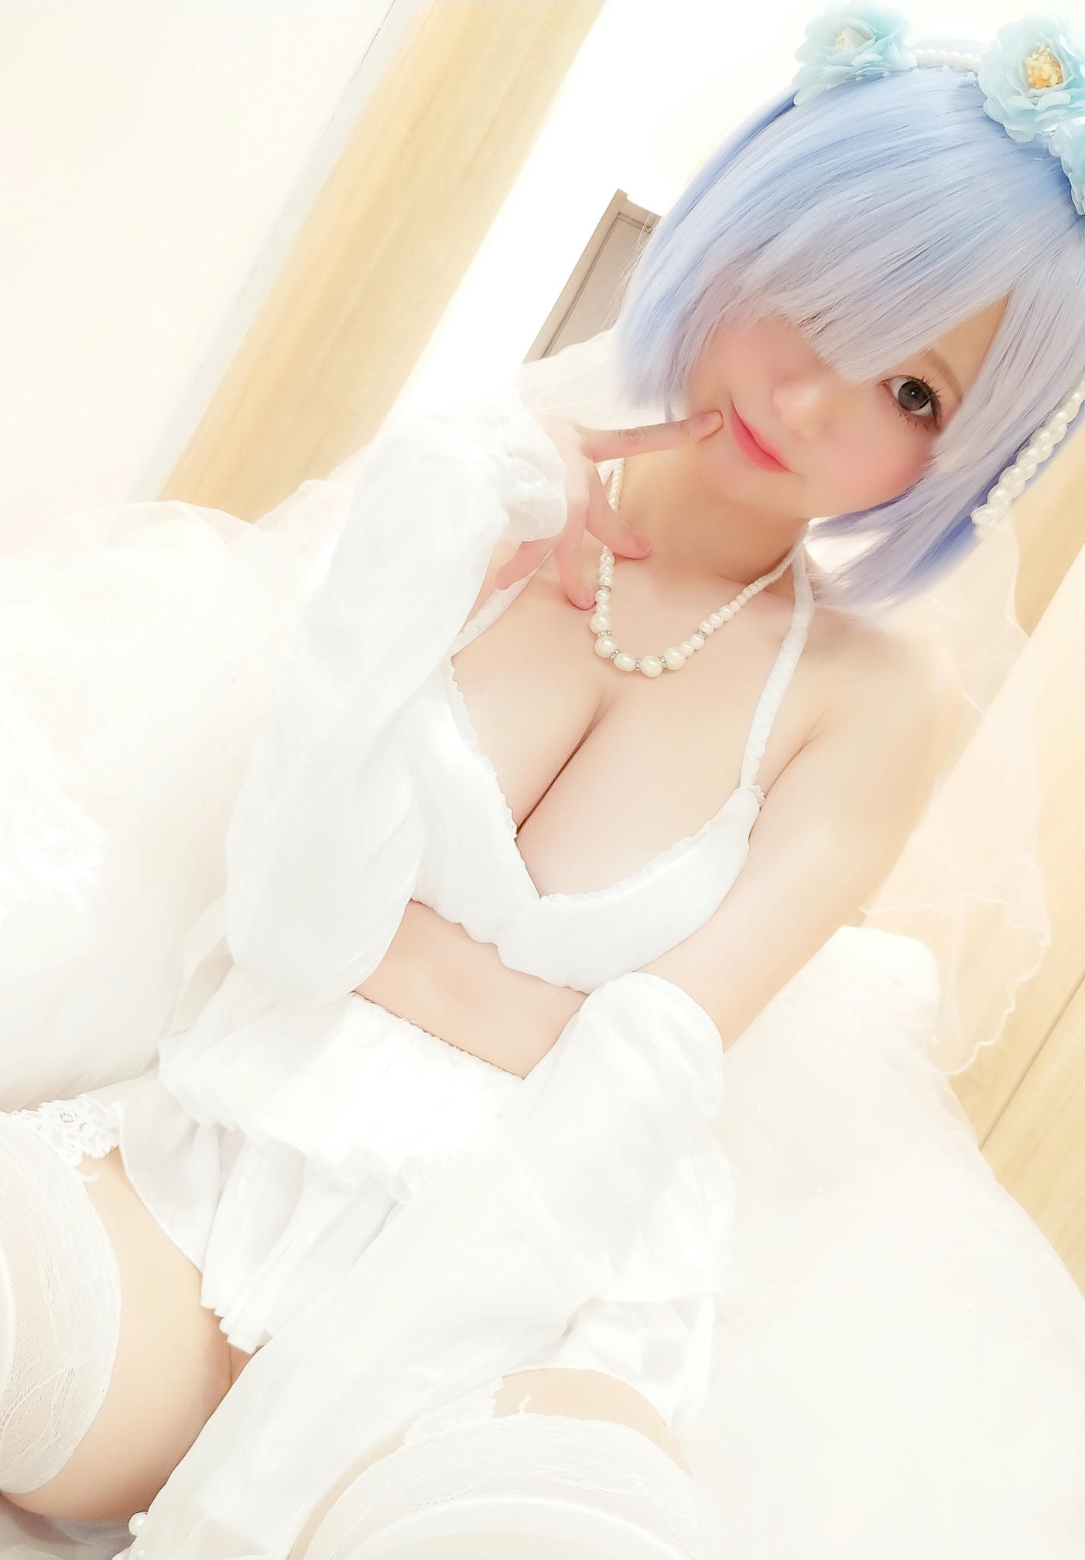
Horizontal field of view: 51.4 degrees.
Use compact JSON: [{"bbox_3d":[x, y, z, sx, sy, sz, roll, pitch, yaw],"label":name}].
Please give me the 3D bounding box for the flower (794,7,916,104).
[{"bbox_3d":[0.171,-0.399,0.620,0.070,0.066,0.042,40,11,9],"label":"flower"}]

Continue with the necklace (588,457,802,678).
[{"bbox_3d":[0.079,-0.122,0.680,0.130,0.125,0.115,29,3,-3],"label":"necklace"}]

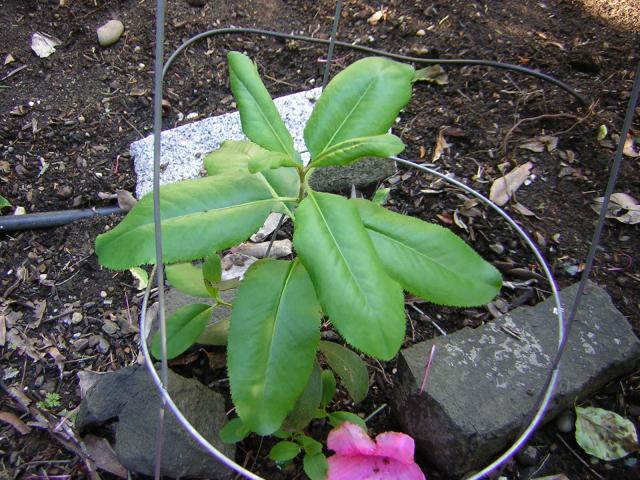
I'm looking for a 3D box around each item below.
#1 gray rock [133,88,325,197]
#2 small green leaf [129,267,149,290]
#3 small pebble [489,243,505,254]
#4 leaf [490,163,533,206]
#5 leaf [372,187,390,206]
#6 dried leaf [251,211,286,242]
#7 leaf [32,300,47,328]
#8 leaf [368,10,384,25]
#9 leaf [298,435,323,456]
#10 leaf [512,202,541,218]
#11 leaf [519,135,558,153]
[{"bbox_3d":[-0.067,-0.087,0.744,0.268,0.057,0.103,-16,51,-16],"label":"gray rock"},{"bbox_3d":[-0.173,0.036,0.636,0.016,0.007,0.037,-25,54,-21],"label":"small green leaf"},{"bbox_3d":[0.203,0.010,0.765,0.018,0.010,0.013,9,47,6],"label":"small pebble"},{"bbox_3d":[0.211,-0.061,0.727,0.034,0.015,0.071,29,54,21],"label":"leaf"},{"bbox_3d":[0.075,-0.051,0.807,0.016,0.010,0.028,18,49,14],"label":"leaf"},{"bbox_3d":[-0.059,-0.014,0.767,0.026,0.014,0.055,30,53,23],"label":"dried leaf"},{"bbox_3d":[-0.259,0.069,0.615,0.014,0.008,0.032,0,49,-1],"label":"leaf"},{"bbox_3d":[0.082,-0.323,0.965,0.018,0.010,0.029,33,56,24],"label":"leaf"},{"bbox_3d":[-0.008,0.157,0.509,0.021,0.006,0.014,33,55,5],"label":"leaf"},{"bbox_3d":[0.221,-0.031,0.715,0.032,0.010,0.014,30,55,22],"label":"leaf"},{"bbox_3d":[0.256,-0.113,0.779,0.048,0.013,0.024,-6,50,-6],"label":"leaf"}]

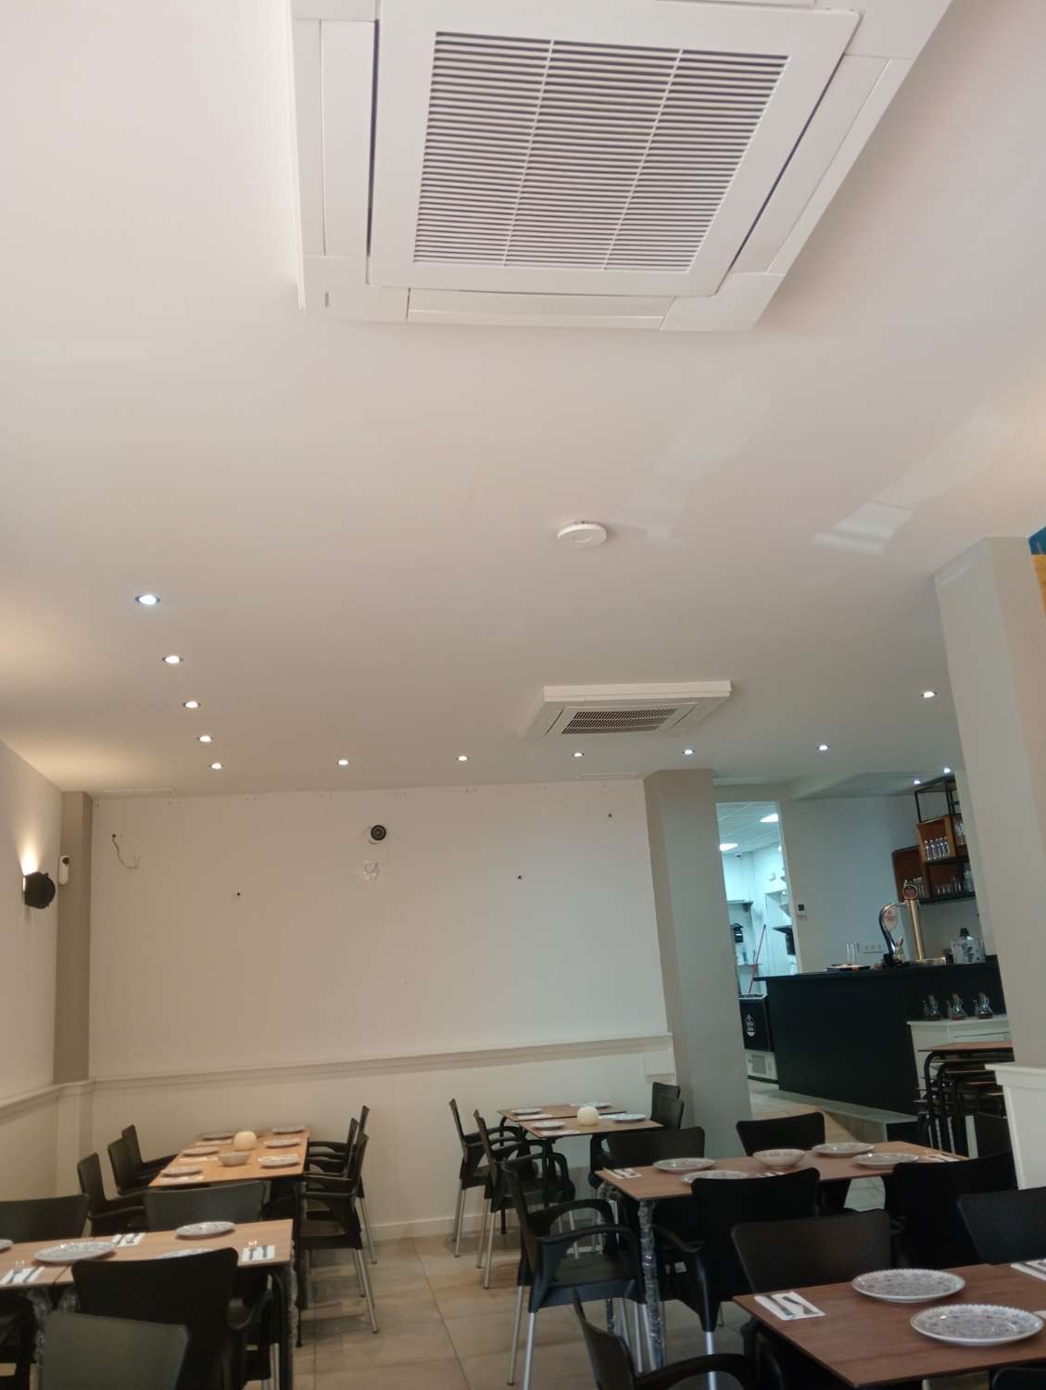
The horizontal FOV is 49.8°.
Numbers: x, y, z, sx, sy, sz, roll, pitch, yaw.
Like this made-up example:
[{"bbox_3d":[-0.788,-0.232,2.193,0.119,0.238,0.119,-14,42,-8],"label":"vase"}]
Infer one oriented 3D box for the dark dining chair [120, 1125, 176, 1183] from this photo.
[{"bbox_3d":[-2.215,3.109,6.975,0.540,0.835,0.560,-2,-15,-10],"label":"dark dining chair"}]

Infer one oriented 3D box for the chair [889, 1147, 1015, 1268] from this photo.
[{"bbox_3d":[1.503,2.053,3.976,0.560,0.835,0.540,-3,-15,-5],"label":"chair"}]

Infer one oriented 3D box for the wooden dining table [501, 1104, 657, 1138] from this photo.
[{"bbox_3d":[0.329,2.926,6.764,0.702,0.731,1.403,-1,-15,-10],"label":"wooden dining table"}]

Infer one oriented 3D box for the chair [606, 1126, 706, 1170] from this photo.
[{"bbox_3d":[0.639,2.331,4.800,0.560,0.835,0.540,-3,-15,-5],"label":"chair"}]

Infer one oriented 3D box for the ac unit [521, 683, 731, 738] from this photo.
[{"bbox_3d":[0.503,0.105,6.110,0.956,0.077,0.956,-1,-15,-10],"label":"ac unit"}]

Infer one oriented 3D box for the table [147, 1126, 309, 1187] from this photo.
[{"bbox_3d":[-1.536,2.903,6.184,0.702,0.731,2.094,-1,-15,-10],"label":"table"}]

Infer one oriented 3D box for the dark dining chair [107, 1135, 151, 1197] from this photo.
[{"bbox_3d":[-2.065,2.925,6.308,0.540,0.835,0.560,-2,-15,-10],"label":"dark dining chair"}]

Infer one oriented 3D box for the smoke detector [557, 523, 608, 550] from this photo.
[{"bbox_3d":[0.194,-0.523,3.681,0.159,0.040,0.159,-1,-15,-10],"label":"smoke detector"}]

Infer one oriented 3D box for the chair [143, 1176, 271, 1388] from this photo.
[{"bbox_3d":[-1.151,2.243,3.993,0.570,0.855,0.560,-1,-15,-10],"label":"chair"}]

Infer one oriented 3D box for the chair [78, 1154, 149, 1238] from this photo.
[{"bbox_3d":[-1.808,2.653,5.396,0.560,0.855,0.570,-2,-15,-8],"label":"chair"}]

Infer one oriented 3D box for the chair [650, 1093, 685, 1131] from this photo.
[{"bbox_3d":[0.657,2.726,6.327,0.540,0.835,0.560,0,-15,-15],"label":"chair"}]

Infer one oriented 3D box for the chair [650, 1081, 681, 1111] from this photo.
[{"bbox_3d":[0.740,2.913,7.076,0.540,0.835,0.560,0,-15,-16],"label":"chair"}]

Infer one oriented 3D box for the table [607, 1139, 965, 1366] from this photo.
[{"bbox_3d":[1.093,2.292,4.524,1.409,0.731,0.702,-1,-15,-10],"label":"table"}]

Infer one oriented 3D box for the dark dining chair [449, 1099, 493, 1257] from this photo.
[{"bbox_3d":[-0.176,2.969,7.043,0.560,0.855,0.570,-2,-15,-6],"label":"dark dining chair"}]

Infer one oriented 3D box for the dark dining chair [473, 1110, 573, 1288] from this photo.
[{"bbox_3d":[0.005,2.757,6.260,0.540,0.835,0.560,-2,-15,-8],"label":"dark dining chair"}]

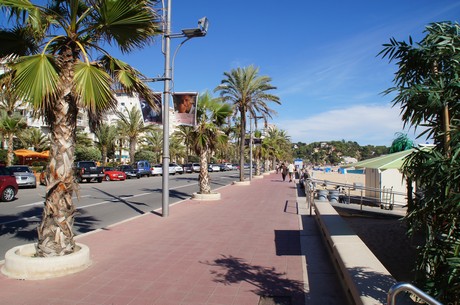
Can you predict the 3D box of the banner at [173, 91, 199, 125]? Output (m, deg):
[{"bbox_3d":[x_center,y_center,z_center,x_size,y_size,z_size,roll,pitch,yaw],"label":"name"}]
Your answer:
[{"bbox_3d":[-1.312,-1.279,10.200,0.780,1.020,0.060,0,-2,8],"label":"banner"}]

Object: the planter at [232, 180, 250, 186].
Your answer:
[{"bbox_3d":[0.880,2.317,25.904,1.300,0.260,1.300,0,-2,11],"label":"planter"}]

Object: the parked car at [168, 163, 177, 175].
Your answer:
[{"bbox_3d":[-9.434,2.370,48.432,1.750,1.470,4.200,2,-3,-40],"label":"parked car"}]

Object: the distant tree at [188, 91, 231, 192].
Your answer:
[{"bbox_3d":[-0.866,-0.424,15.700,2.000,4.650,2.000,0,-2,0],"label":"distant tree"}]

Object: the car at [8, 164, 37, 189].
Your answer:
[{"bbox_3d":[-14.900,1.617,23.800,1.770,1.480,4.400,2,-2,-43],"label":"car"}]

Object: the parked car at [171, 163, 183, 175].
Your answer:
[{"bbox_3d":[-8.866,2.461,51.232,1.750,1.480,4.200,2,-3,-40],"label":"parked car"}]

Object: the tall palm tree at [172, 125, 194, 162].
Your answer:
[{"bbox_3d":[-8.034,-1.145,66.163,5.600,9.700,5.600,0,-2,11],"label":"tall palm tree"}]

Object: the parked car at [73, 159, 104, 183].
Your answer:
[{"bbox_3d":[-12.924,1.647,30.543,1.820,1.750,5.000,2,-3,-40],"label":"parked car"}]

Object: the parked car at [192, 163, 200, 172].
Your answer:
[{"bbox_3d":[-6.300,2.760,61.000,1.760,1.500,4.200,1,-2,-29],"label":"parked car"}]

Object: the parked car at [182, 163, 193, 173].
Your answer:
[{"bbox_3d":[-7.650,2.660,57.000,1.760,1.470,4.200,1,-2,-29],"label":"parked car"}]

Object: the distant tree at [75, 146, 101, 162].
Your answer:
[{"bbox_3d":[-15.723,1.034,38.000,3.300,3.300,3.300,0,-2,11],"label":"distant tree"}]

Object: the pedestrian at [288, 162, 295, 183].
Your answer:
[{"bbox_3d":[5.351,1.739,30.029,0.550,1.720,0.380,0,-2,11],"label":"pedestrian"}]

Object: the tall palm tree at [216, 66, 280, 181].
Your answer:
[{"bbox_3d":[1.250,-2.100,25.000,4.900,8.500,4.900,0,-2,11],"label":"tall palm tree"}]

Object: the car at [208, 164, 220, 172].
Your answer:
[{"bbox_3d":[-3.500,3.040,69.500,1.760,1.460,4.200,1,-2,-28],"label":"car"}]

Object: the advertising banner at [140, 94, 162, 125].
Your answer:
[{"bbox_3d":[-2.372,-1.304,10.300,0.710,0.970,0.050,0,-2,11],"label":"advertising banner"}]

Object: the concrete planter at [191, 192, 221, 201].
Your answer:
[{"bbox_3d":[-1.057,1.960,15.504,1.300,0.260,1.300,0,-2,0],"label":"concrete planter"}]

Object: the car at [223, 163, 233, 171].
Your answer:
[{"bbox_3d":[-0.900,3.221,76.000,4.300,1.520,1.780,-1,-2,40],"label":"car"}]

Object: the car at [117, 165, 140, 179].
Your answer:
[{"bbox_3d":[-11.100,2.070,37.000,1.760,1.450,4.400,1,-2,-30],"label":"car"}]

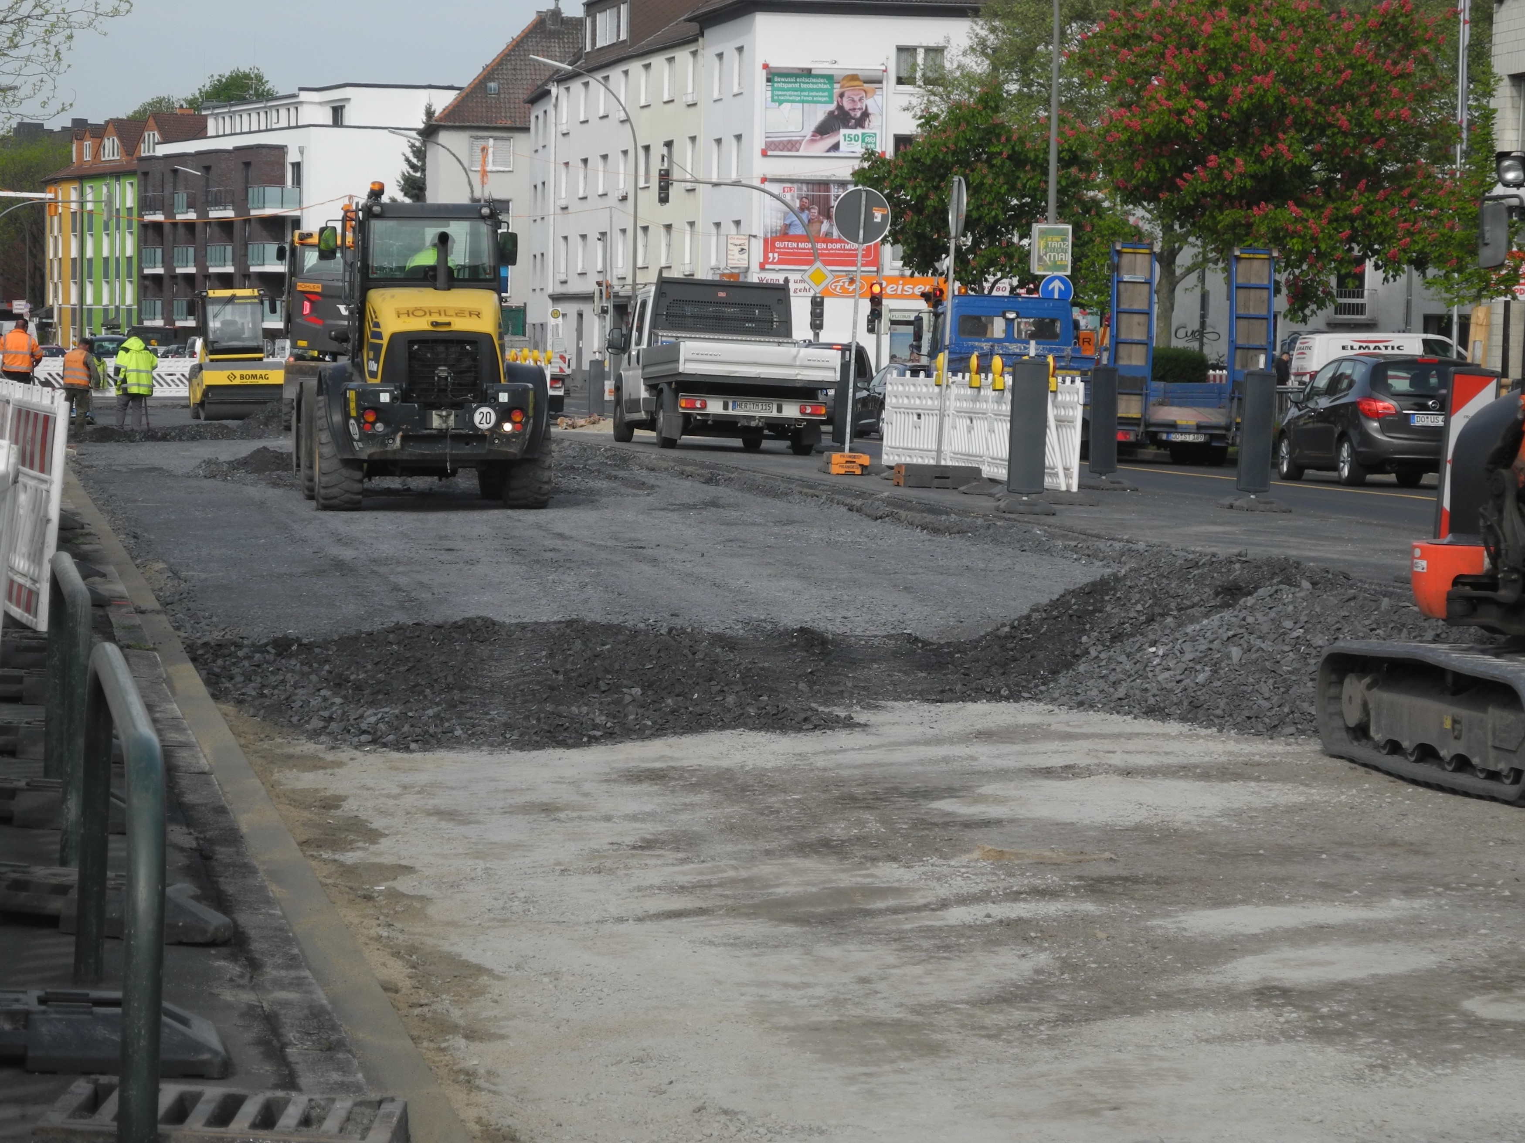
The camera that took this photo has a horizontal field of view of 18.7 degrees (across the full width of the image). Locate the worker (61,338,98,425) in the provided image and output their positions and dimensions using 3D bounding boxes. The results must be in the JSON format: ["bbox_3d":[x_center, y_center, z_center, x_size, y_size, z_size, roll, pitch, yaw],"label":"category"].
[{"bbox_3d":[-12.074,-3.310,82.000,0.620,1.720,0.450,2,3,25],"label":"worker"}]

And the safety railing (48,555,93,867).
[{"bbox_3d":[-1.790,0.310,11.850,0.065,0.670,2.200,1,3,-10],"label":"safety railing"}]

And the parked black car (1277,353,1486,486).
[{"bbox_3d":[7.600,-1.890,57.000,1.820,1.600,4.290,1,3,-10],"label":"parked black car"}]

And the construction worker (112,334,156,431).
[{"bbox_3d":[-11.008,-3.279,81.000,0.680,1.780,0.480,1,3,-4],"label":"construction worker"}]

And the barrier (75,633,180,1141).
[{"bbox_3d":[-1.152,0.557,8.205,0.070,0.690,2.670,0,3,-10],"label":"barrier"}]

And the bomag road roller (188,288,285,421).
[{"bbox_3d":[-11.600,-4.774,101.600,1.850,2.880,4.800,0,3,-13],"label":"bomag road roller"}]

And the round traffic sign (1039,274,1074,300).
[{"bbox_3d":[5.123,-4.859,80.500,0.600,0.600,0.050,0,3,-10],"label":"round traffic sign"}]

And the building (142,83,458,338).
[{"bbox_3d":[-23.050,-17.505,245.730,13.000,15.000,31.500,0,3,-22],"label":"building"}]

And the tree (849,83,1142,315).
[{"bbox_3d":[5.500,-7.100,107.000,7.000,8.000,7.000,1,3,0],"label":"tree"}]

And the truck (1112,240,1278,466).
[{"bbox_3d":[4.656,-2.772,59.200,2.100,2.700,6.400,0,3,-10],"label":"truck"}]

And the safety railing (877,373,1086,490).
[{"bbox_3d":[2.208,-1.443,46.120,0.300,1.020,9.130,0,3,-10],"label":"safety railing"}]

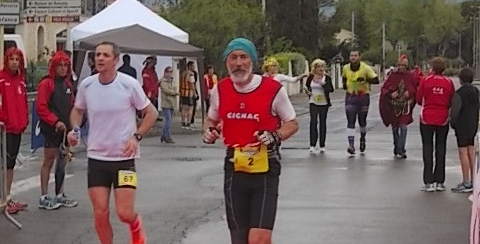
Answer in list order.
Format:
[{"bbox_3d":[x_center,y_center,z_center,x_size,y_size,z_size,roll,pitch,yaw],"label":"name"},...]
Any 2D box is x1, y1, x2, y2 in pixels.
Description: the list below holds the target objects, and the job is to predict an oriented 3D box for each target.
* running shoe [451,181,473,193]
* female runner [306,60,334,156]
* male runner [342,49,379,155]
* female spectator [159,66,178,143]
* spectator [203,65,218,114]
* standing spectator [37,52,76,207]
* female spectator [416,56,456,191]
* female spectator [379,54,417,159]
[{"bbox_3d":[2.726,0.804,16.120,0.290,0.130,0.110,1,3,15],"label":"running shoe"},{"bbox_3d":[1.426,-0.281,23.400,0.520,1.667,0.380,0,2,-3],"label":"female runner"},{"bbox_3d":[2.092,-0.346,22.700,0.620,1.833,0.600,0,2,9],"label":"male runner"},{"bbox_3d":[-1.477,-0.359,27.300,0.420,1.591,0.500,1,3,30],"label":"female spectator"},{"bbox_3d":[-0.806,-0.790,36.500,0.500,1.561,0.400,-1,3,-21],"label":"spectator"},{"bbox_3d":[-2.002,0.082,14.400,0.520,1.722,0.450,-2,3,-37],"label":"standing spectator"},{"bbox_3d":[2.428,0.025,16.300,0.540,1.664,0.400,-1,3,-20],"label":"female spectator"},{"bbox_3d":[2.676,-0.263,22.300,0.660,1.750,0.500,0,2,0],"label":"female spectator"}]

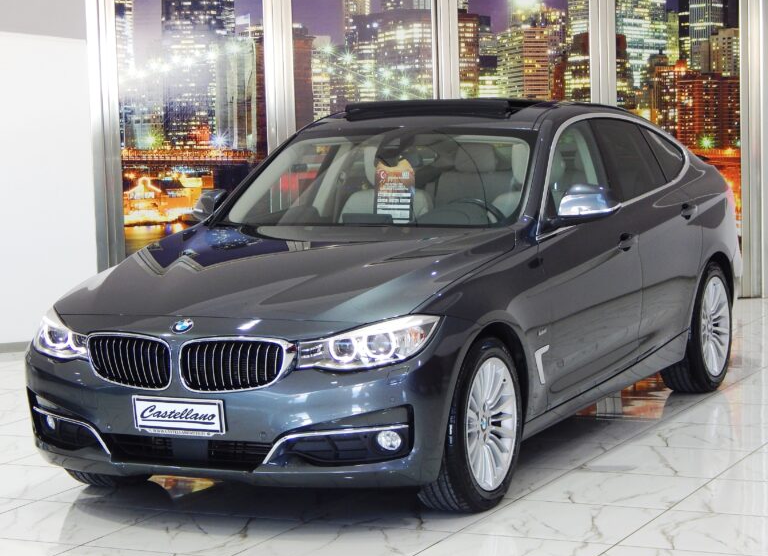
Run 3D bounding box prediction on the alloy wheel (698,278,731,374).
[{"bbox_3d":[1.571,0.242,10.361,0.200,0.494,0.494,1,6,25],"label":"alloy wheel"}]

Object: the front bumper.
[{"bbox_3d":[-0.599,0.421,7.649,1.780,0.580,0.680,1,6,25],"label":"front bumper"}]

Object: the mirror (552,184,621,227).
[{"bbox_3d":[0.841,-0.299,8.553,0.233,0.165,0.180,1,6,25],"label":"mirror"}]

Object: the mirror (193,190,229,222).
[{"bbox_3d":[-0.798,-0.327,9.326,0.233,0.165,0.180,1,6,25],"label":"mirror"}]

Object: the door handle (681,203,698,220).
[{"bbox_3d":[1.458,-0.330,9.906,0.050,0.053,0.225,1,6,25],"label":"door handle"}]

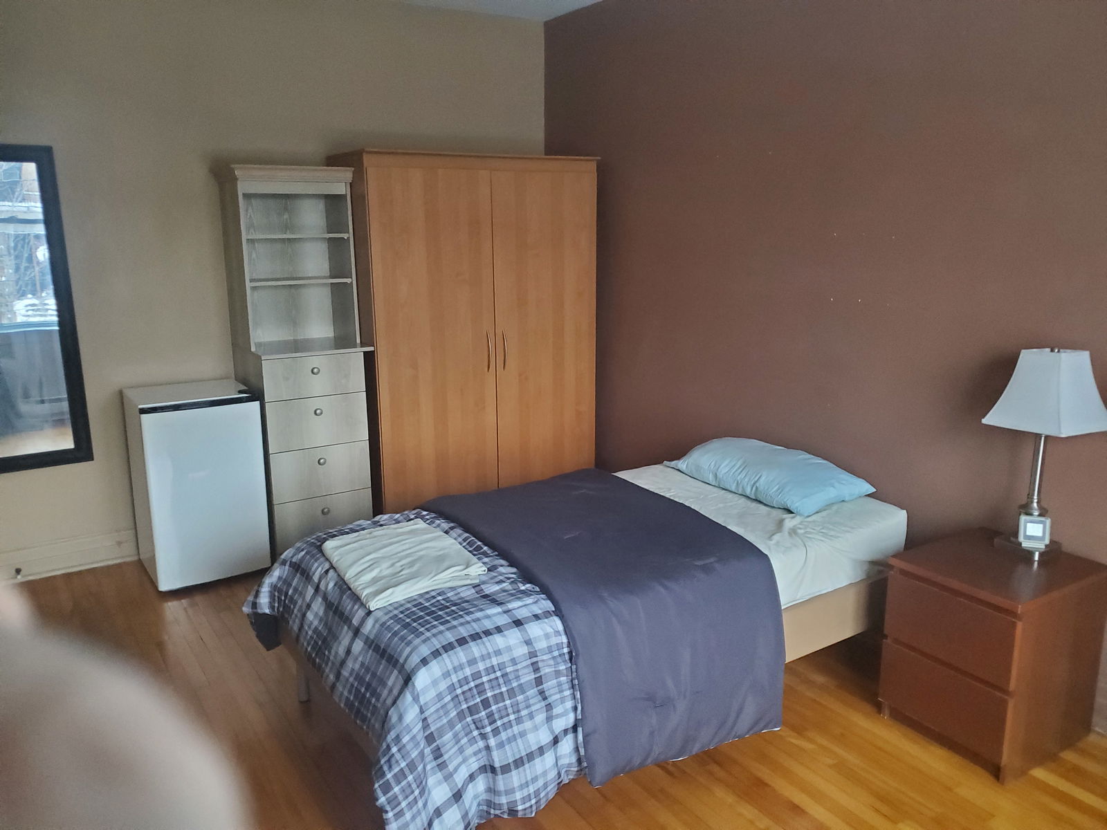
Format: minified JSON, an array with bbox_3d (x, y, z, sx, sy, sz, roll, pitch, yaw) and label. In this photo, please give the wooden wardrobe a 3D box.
[{"bbox_3d":[-0.445,-0.389,4.527,1.303,1.940,0.553,-8,14,-31],"label":"wooden wardrobe"}]

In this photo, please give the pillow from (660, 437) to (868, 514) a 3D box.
[{"bbox_3d":[0.838,0.202,3.363,0.410,0.150,0.790,-8,14,-31],"label":"pillow"}]

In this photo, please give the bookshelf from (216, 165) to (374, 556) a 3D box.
[{"bbox_3d":[-1.226,-0.235,4.038,0.537,1.855,0.585,-8,14,-31],"label":"bookshelf"}]

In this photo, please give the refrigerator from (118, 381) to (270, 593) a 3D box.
[{"bbox_3d":[-1.683,0.306,3.929,0.490,0.848,0.527,-8,14,-33],"label":"refrigerator"}]

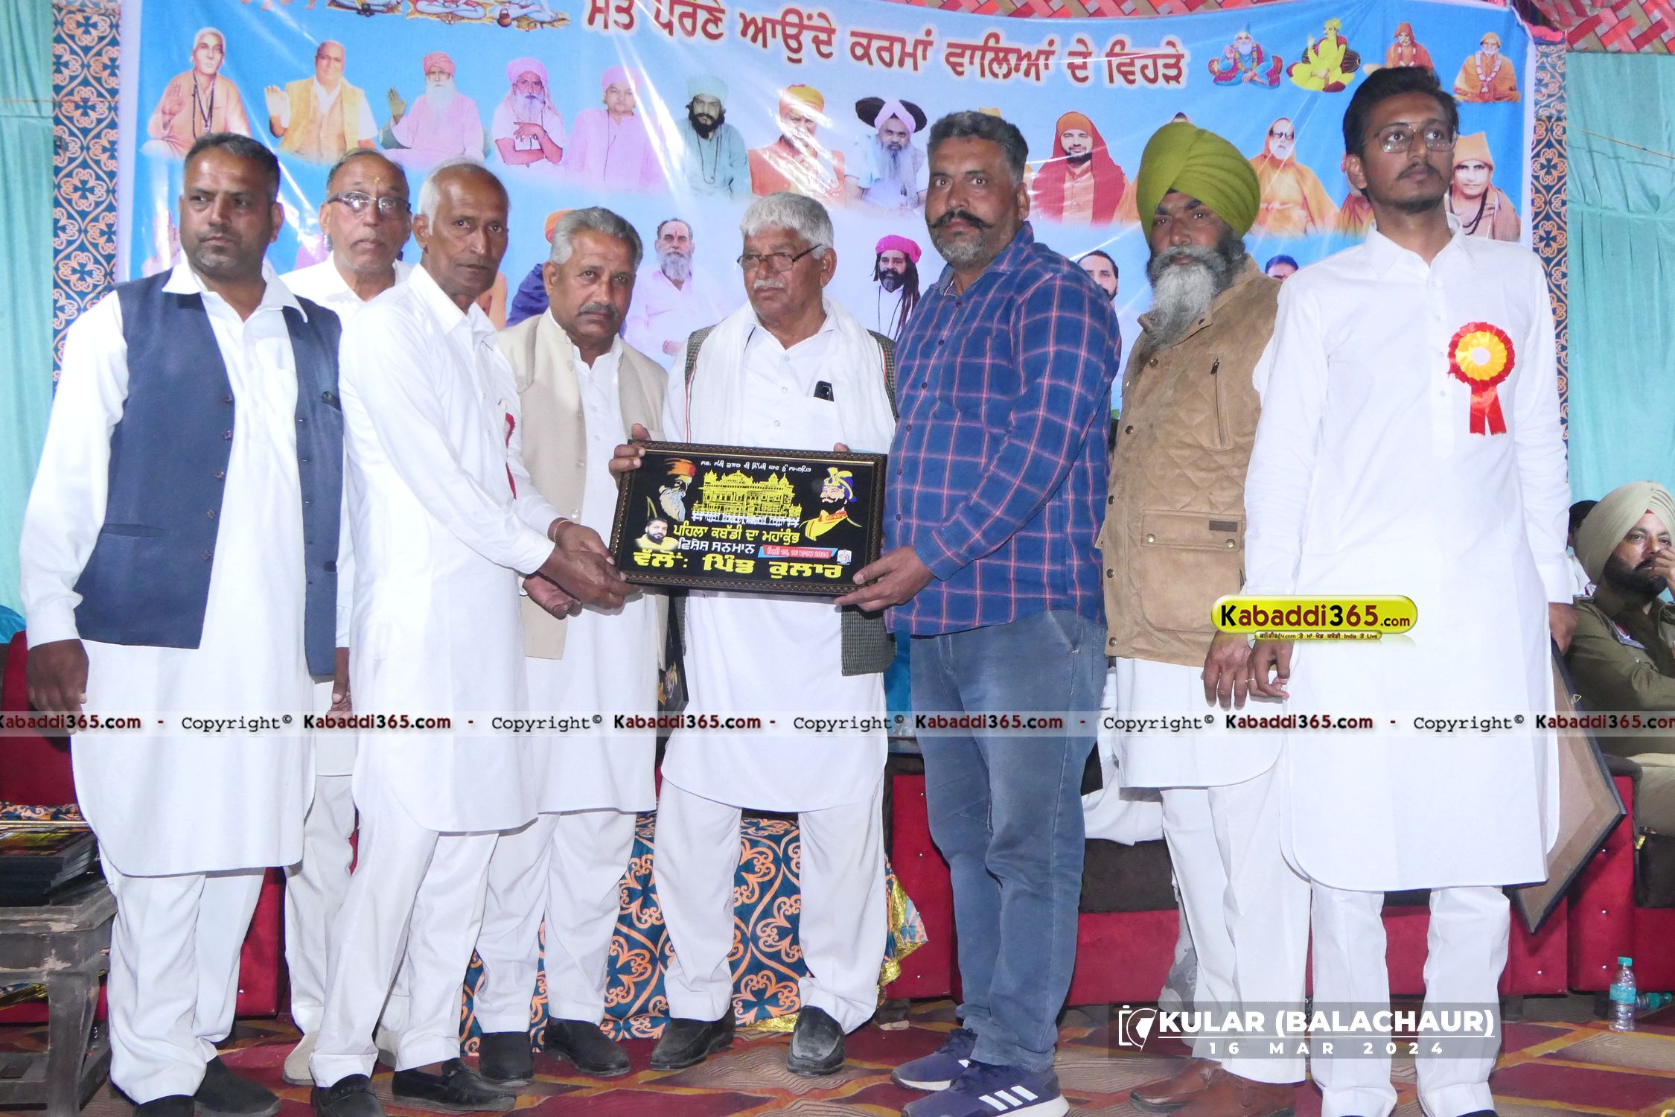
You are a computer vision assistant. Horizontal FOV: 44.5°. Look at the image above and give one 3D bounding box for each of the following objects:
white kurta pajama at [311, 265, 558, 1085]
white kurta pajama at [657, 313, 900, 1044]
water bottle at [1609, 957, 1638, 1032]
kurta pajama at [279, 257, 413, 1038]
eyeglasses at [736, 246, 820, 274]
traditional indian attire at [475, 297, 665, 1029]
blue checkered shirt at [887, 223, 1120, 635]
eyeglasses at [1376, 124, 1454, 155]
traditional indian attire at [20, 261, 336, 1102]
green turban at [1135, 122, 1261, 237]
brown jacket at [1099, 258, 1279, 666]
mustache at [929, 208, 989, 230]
[{"bbox_3d":[-0.709,0.206,3.620,0.430,1.460,0.480,0,0,36],"label":"white kurta pajama"},{"bbox_3d":[-0.121,0.206,3.970,0.500,1.440,0.370,0,0,8],"label":"white kurta pajama"},{"bbox_3d":[1.631,0.905,4.250,0.056,0.156,0.056,0,-1,0],"label":"water bottle"},{"bbox_3d":[-0.923,0.177,3.950,0.530,1.510,0.320,0,0,-14],"label":"kurta pajama"},{"bbox_3d":[-0.092,-0.565,3.790,0.138,0.042,0.140,0,20,37],"label":"eyeglasses"},{"bbox_3d":[-0.504,0.240,3.950,0.500,1.350,0.330,0,0,-20],"label":"traditional indian attire"},{"bbox_3d":[0.285,-0.222,3.530,0.460,0.700,0.340,-1,-1,45],"label":"blue checkered shirt"},{"bbox_3d":[0.928,-0.664,3.340,0.138,0.046,0.140,0,-5,-2],"label":"eyeglasses"},{"bbox_3d":[-1.172,0.218,3.620,0.570,1.490,0.360,0,0,-38],"label":"traditional indian attire"},{"bbox_3d":[0.627,-0.660,3.560,0.216,0.200,0.250,0,-1,26],"label":"green turban"},{"bbox_3d":[0.635,-0.174,3.670,0.320,0.740,0.470,0,0,-35],"label":"brown jacket"},{"bbox_3d":[0.209,-0.573,3.460,0.106,0.035,0.042,0,-1,22],"label":"mustache"}]

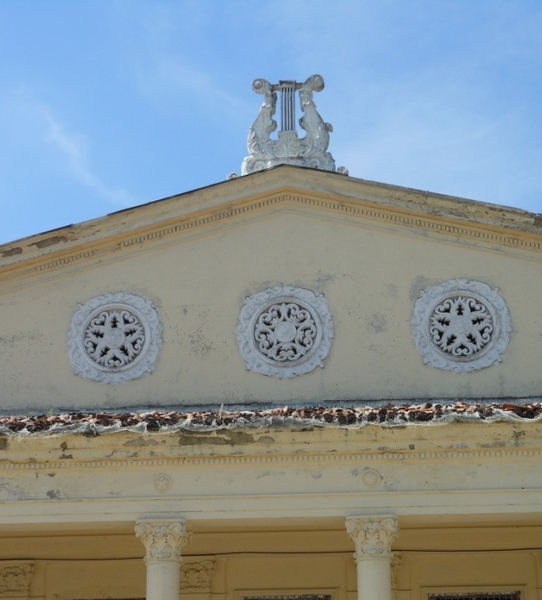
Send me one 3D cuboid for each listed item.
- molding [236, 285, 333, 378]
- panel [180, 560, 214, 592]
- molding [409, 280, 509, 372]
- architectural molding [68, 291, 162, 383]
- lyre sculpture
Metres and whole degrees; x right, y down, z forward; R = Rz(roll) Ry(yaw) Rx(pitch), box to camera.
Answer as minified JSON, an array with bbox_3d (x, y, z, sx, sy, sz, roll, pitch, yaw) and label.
[{"bbox_3d":[0.238,0.535,26.046,1.660,1.665,0.140,-2,-18,6],"label":"molding"},{"bbox_3d":[-1.278,4.481,24.877,0.751,0.526,0.160,-2,-18,6],"label":"panel"},{"bbox_3d":[3.215,0.427,25.746,1.669,1.645,0.140,-2,-18,6],"label":"molding"},{"bbox_3d":[-2.693,0.632,26.343,1.642,1.639,0.140,-2,-18,6],"label":"architectural molding"},{"bbox_3d":[0.391,-3.119,27.247,1.846,1.938,0.500,-2,-18,6],"label":"lyre sculpture"}]

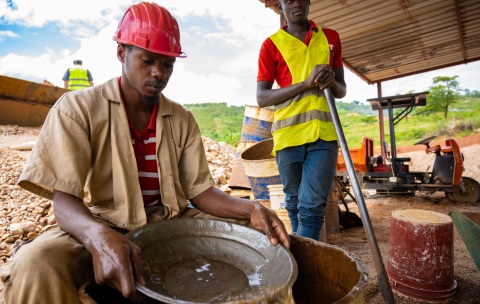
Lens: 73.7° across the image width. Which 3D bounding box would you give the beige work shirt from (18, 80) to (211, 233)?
[{"bbox_3d":[-0.395,-0.005,1.135,0.610,0.560,0.380,-4,12,-34],"label":"beige work shirt"}]

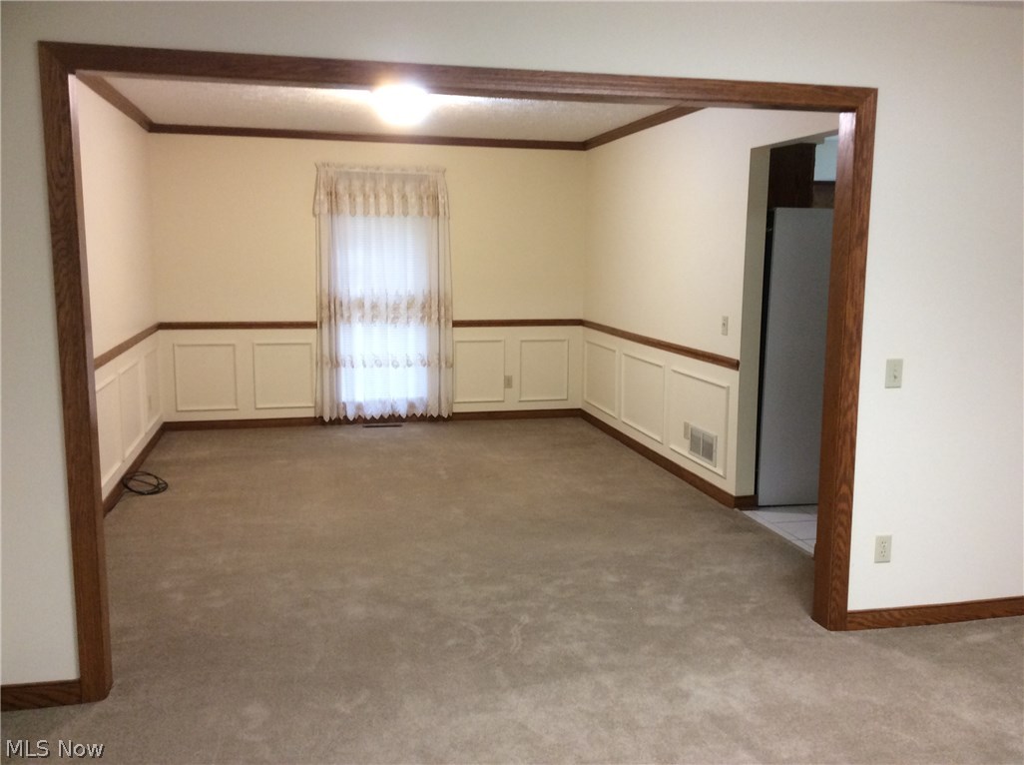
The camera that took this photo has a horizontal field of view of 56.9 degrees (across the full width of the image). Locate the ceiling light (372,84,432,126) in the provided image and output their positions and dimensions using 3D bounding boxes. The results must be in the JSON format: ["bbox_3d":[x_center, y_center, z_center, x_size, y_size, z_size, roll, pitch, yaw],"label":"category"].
[{"bbox_3d":[-0.663,-1.688,5.742,0.340,0.140,0.340,-1,8,-13],"label":"ceiling light"}]

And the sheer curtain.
[{"bbox_3d":[-1.068,-0.734,7.885,1.150,2.130,0.120,-1,8,-13],"label":"sheer curtain"}]

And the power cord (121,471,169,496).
[{"bbox_3d":[-2.297,0.621,5.960,0.260,0.085,0.400,-1,8,-13],"label":"power cord"}]

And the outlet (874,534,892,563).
[{"bbox_3d":[1.496,0.671,3.798,0.071,0.114,0.012,-1,8,-13],"label":"outlet"}]

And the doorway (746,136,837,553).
[{"bbox_3d":[1.483,-0.220,5.016,0.130,2.073,0.890,-1,8,-13],"label":"doorway"}]

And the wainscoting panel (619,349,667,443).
[{"bbox_3d":[0.956,0.103,7.024,0.020,0.557,0.875,-1,8,-13],"label":"wainscoting panel"}]

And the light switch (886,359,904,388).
[{"bbox_3d":[1.500,-0.033,3.694,0.071,0.114,0.018,-1,8,-13],"label":"light switch"}]

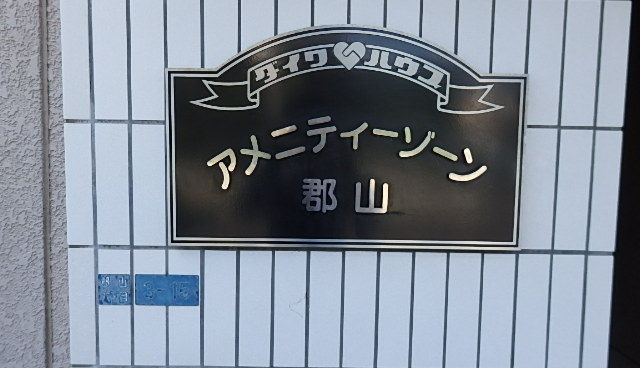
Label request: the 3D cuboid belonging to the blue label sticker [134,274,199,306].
[{"bbox_3d":[-0.286,0.200,0.866,0.119,0.059,0.004,1,4,-1],"label":"blue label sticker"}]

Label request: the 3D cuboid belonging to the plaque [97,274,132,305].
[{"bbox_3d":[-0.383,0.199,0.865,0.063,0.059,0.004,1,4,-1],"label":"plaque"}]

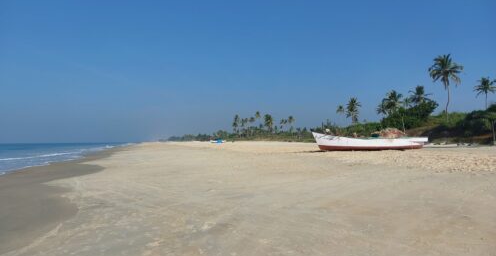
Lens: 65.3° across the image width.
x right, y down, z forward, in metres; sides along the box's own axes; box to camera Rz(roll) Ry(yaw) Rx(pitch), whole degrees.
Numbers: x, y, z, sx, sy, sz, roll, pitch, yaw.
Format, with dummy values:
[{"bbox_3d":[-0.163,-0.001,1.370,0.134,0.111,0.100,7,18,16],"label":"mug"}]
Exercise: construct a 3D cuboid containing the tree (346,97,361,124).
[{"bbox_3d":[39.539,-5.622,145.000,5.247,12.368,5.247,0,-2,0],"label":"tree"}]

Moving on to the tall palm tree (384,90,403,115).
[{"bbox_3d":[43.099,-6.391,115.000,5.647,9.512,5.647,0,-2,0],"label":"tall palm tree"}]

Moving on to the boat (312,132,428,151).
[{"bbox_3d":[9.850,1.090,31.000,9.500,1.500,2.200,0,-2,-3],"label":"boat"}]

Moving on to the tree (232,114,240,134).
[{"bbox_3d":[-7.431,-1.292,250.000,5.169,14.862,5.169,0,-2,0],"label":"tree"}]

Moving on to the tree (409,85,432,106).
[{"bbox_3d":[43.693,-6.206,98.000,6.079,9.119,6.079,0,-2,0],"label":"tree"}]

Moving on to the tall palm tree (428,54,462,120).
[{"bbox_3d":[37.775,-7.651,74.000,6.503,12.815,6.503,0,-2,0],"label":"tall palm tree"}]

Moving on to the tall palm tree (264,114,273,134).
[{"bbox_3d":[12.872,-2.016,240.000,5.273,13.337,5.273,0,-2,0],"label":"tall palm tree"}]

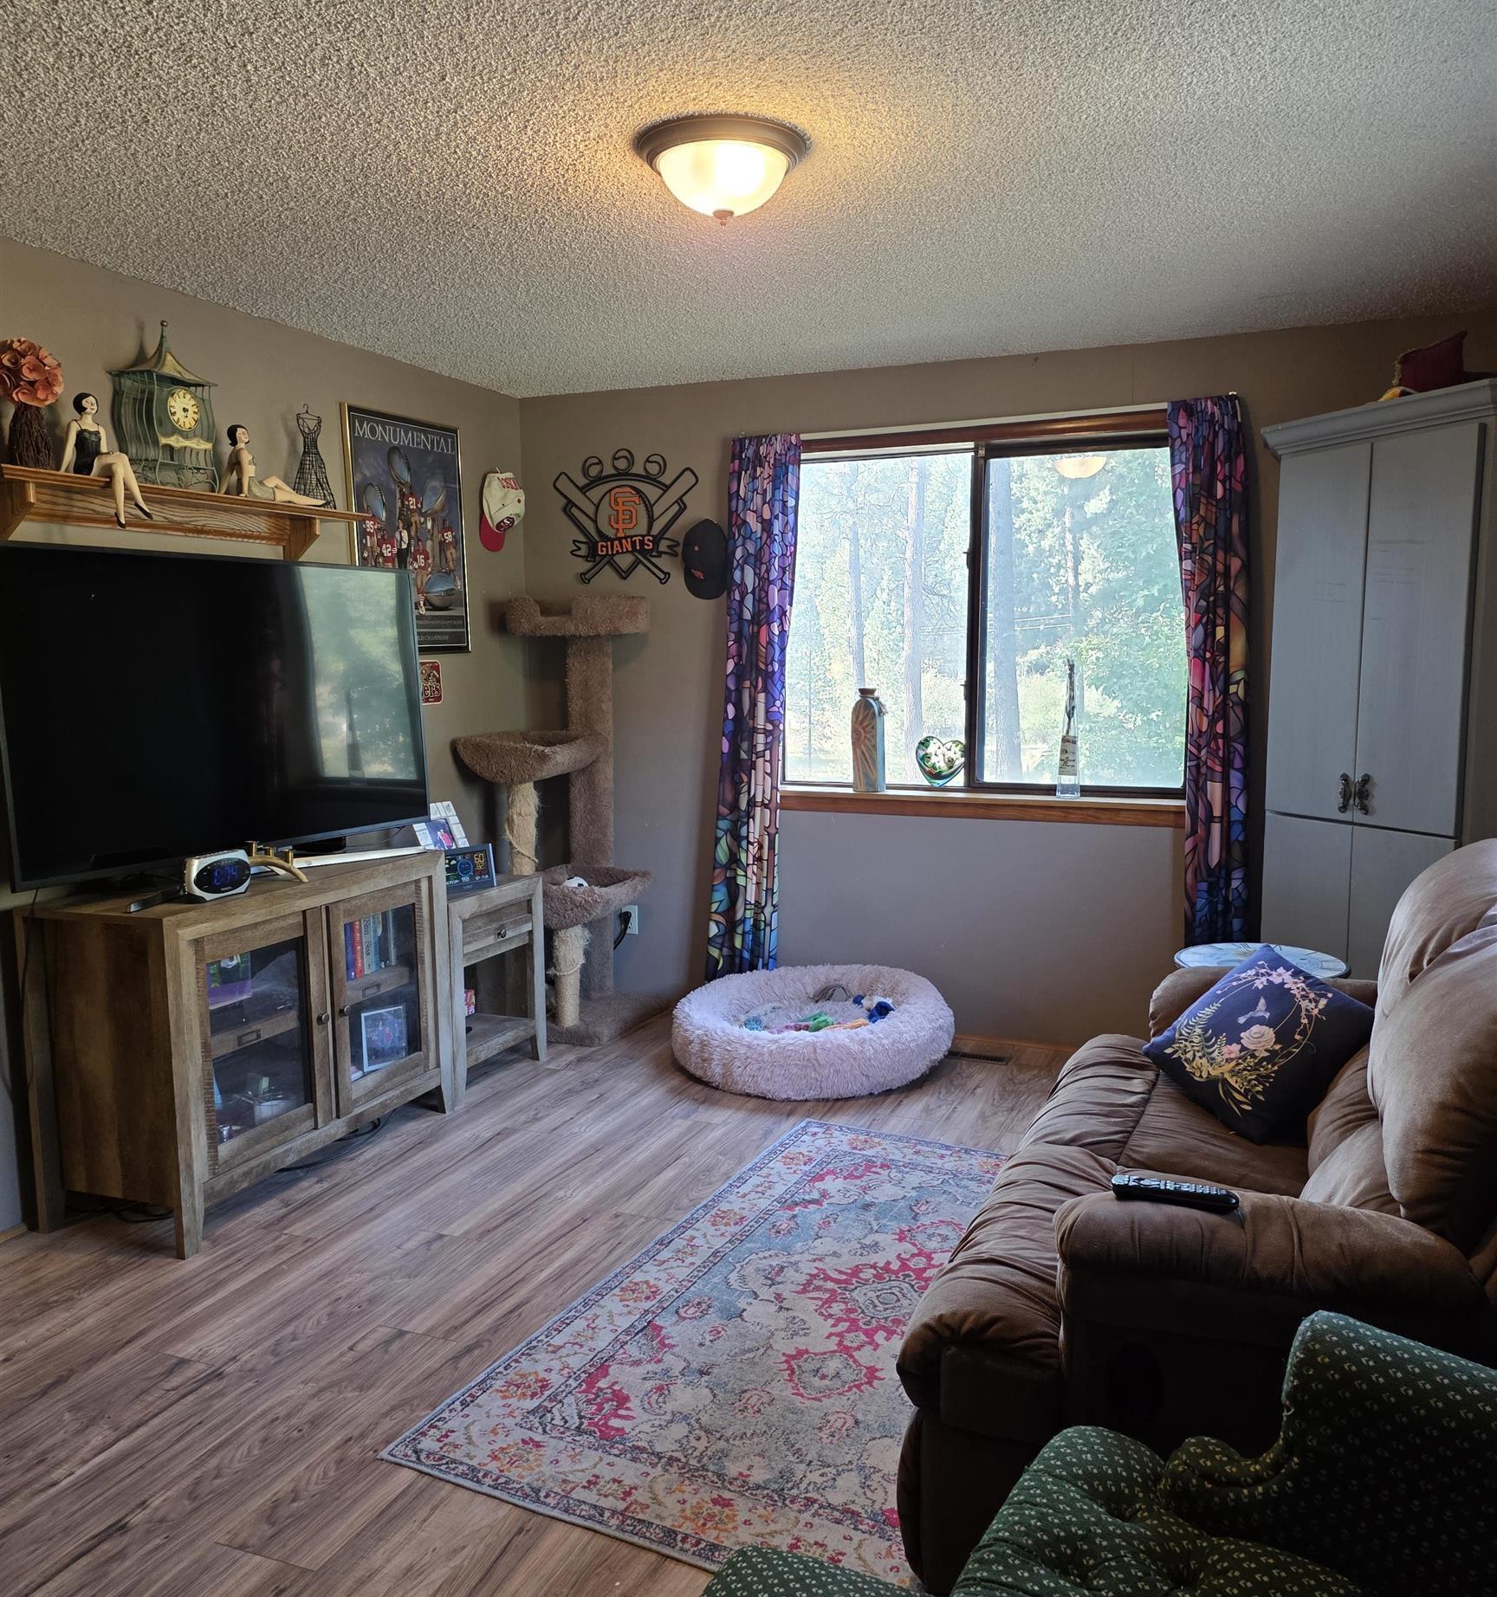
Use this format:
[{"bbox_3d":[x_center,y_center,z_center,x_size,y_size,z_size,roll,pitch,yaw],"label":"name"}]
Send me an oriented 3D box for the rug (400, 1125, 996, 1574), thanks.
[{"bbox_3d":[0.303,1.085,2.890,1.196,0.010,1.848,3,7,26],"label":"rug"}]

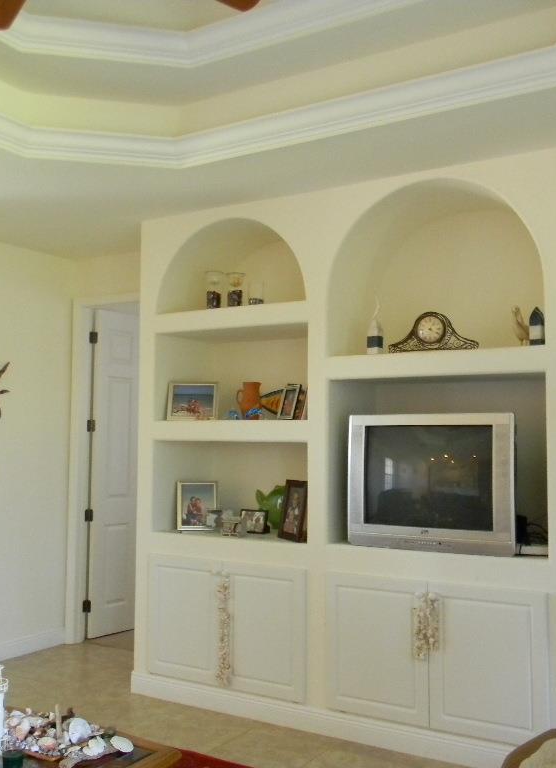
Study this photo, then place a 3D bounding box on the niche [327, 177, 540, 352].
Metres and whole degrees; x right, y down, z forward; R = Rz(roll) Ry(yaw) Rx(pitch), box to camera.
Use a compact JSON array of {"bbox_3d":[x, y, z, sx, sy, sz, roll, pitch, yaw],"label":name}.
[{"bbox_3d":[0.887,-0.562,4.338,1.120,0.847,0.569,-2,-5,31],"label":"niche"}]

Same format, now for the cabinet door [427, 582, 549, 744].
[{"bbox_3d":[0.963,1.287,3.824,0.563,0.685,0.025,-2,-5,30],"label":"cabinet door"}]

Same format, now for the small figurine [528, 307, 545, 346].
[{"bbox_3d":[1.229,-0.266,3.924,0.057,0.200,0.057,-2,-5,31],"label":"small figurine"}]

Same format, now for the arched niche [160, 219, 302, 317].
[{"bbox_3d":[-0.132,-0.667,4.957,1.005,0.510,0.580,-2,-5,30],"label":"arched niche"}]

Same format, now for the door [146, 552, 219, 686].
[{"bbox_3d":[-0.535,1.337,4.706,0.525,0.685,0.025,-2,-5,30],"label":"door"}]

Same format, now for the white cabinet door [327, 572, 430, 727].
[{"bbox_3d":[0.485,1.308,4.106,0.553,0.680,0.025,-2,-5,31],"label":"white cabinet door"}]

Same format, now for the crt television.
[{"bbox_3d":[0.875,0.503,4.305,0.845,0.665,0.540,-2,-5,30],"label":"crt television"}]

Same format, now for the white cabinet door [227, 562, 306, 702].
[{"bbox_3d":[-0.085,1.325,4.456,0.534,0.683,0.025,-2,-5,31],"label":"white cabinet door"}]

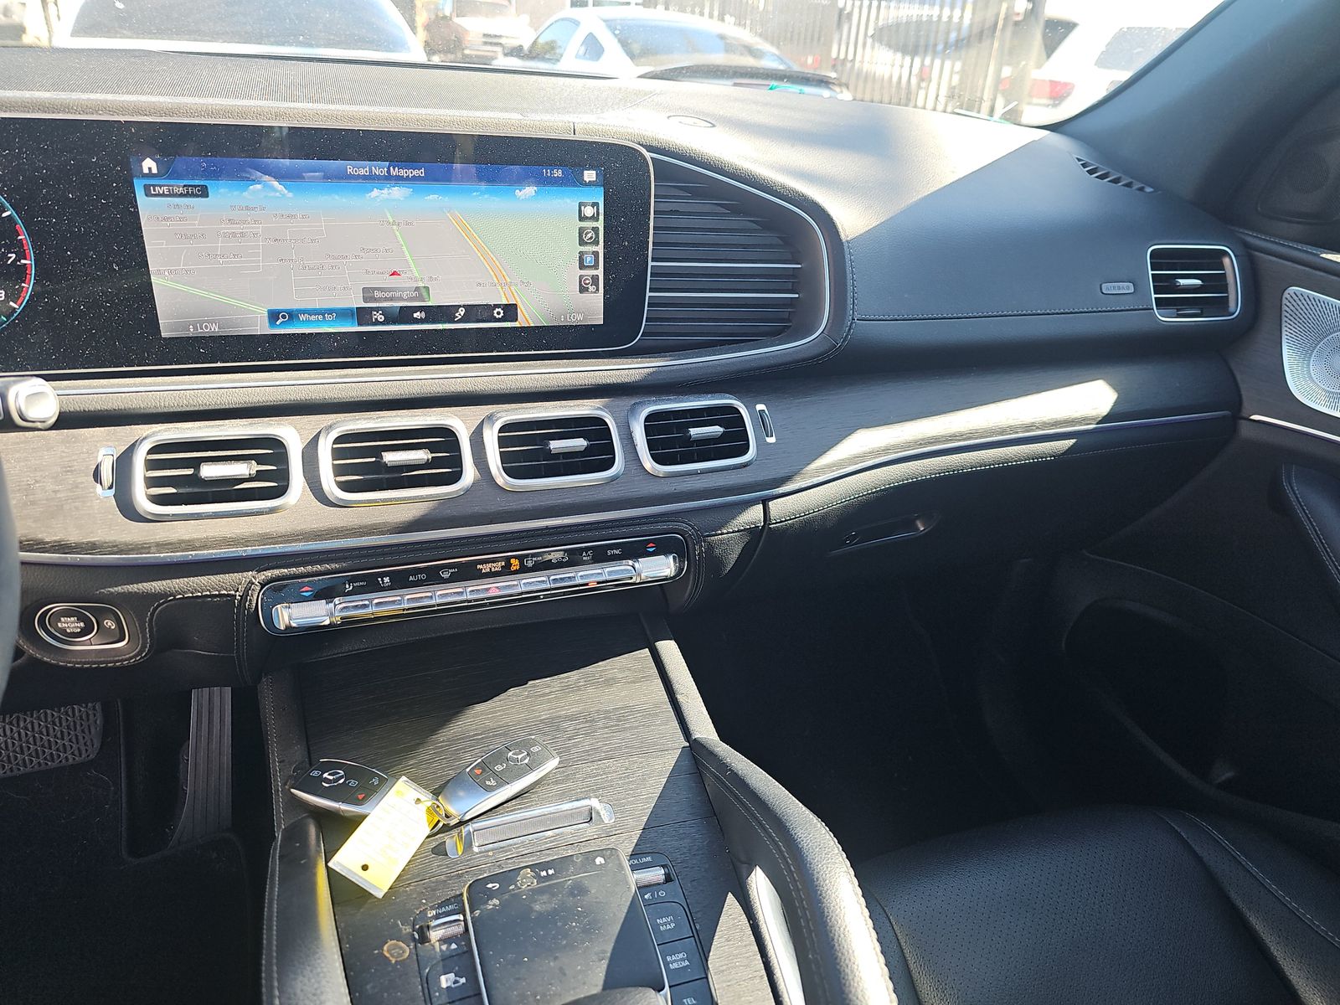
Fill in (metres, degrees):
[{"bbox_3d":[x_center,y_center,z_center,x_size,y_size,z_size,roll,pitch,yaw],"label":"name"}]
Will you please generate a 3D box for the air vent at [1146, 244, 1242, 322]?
[{"bbox_3d":[0.468,-0.197,0.803,0.096,0.067,0.035,-4,4,-16],"label":"air vent"}]

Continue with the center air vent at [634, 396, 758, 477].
[{"bbox_3d":[0.020,-0.050,0.675,0.096,0.056,0.035,-7,-7,-20],"label":"center air vent"}]

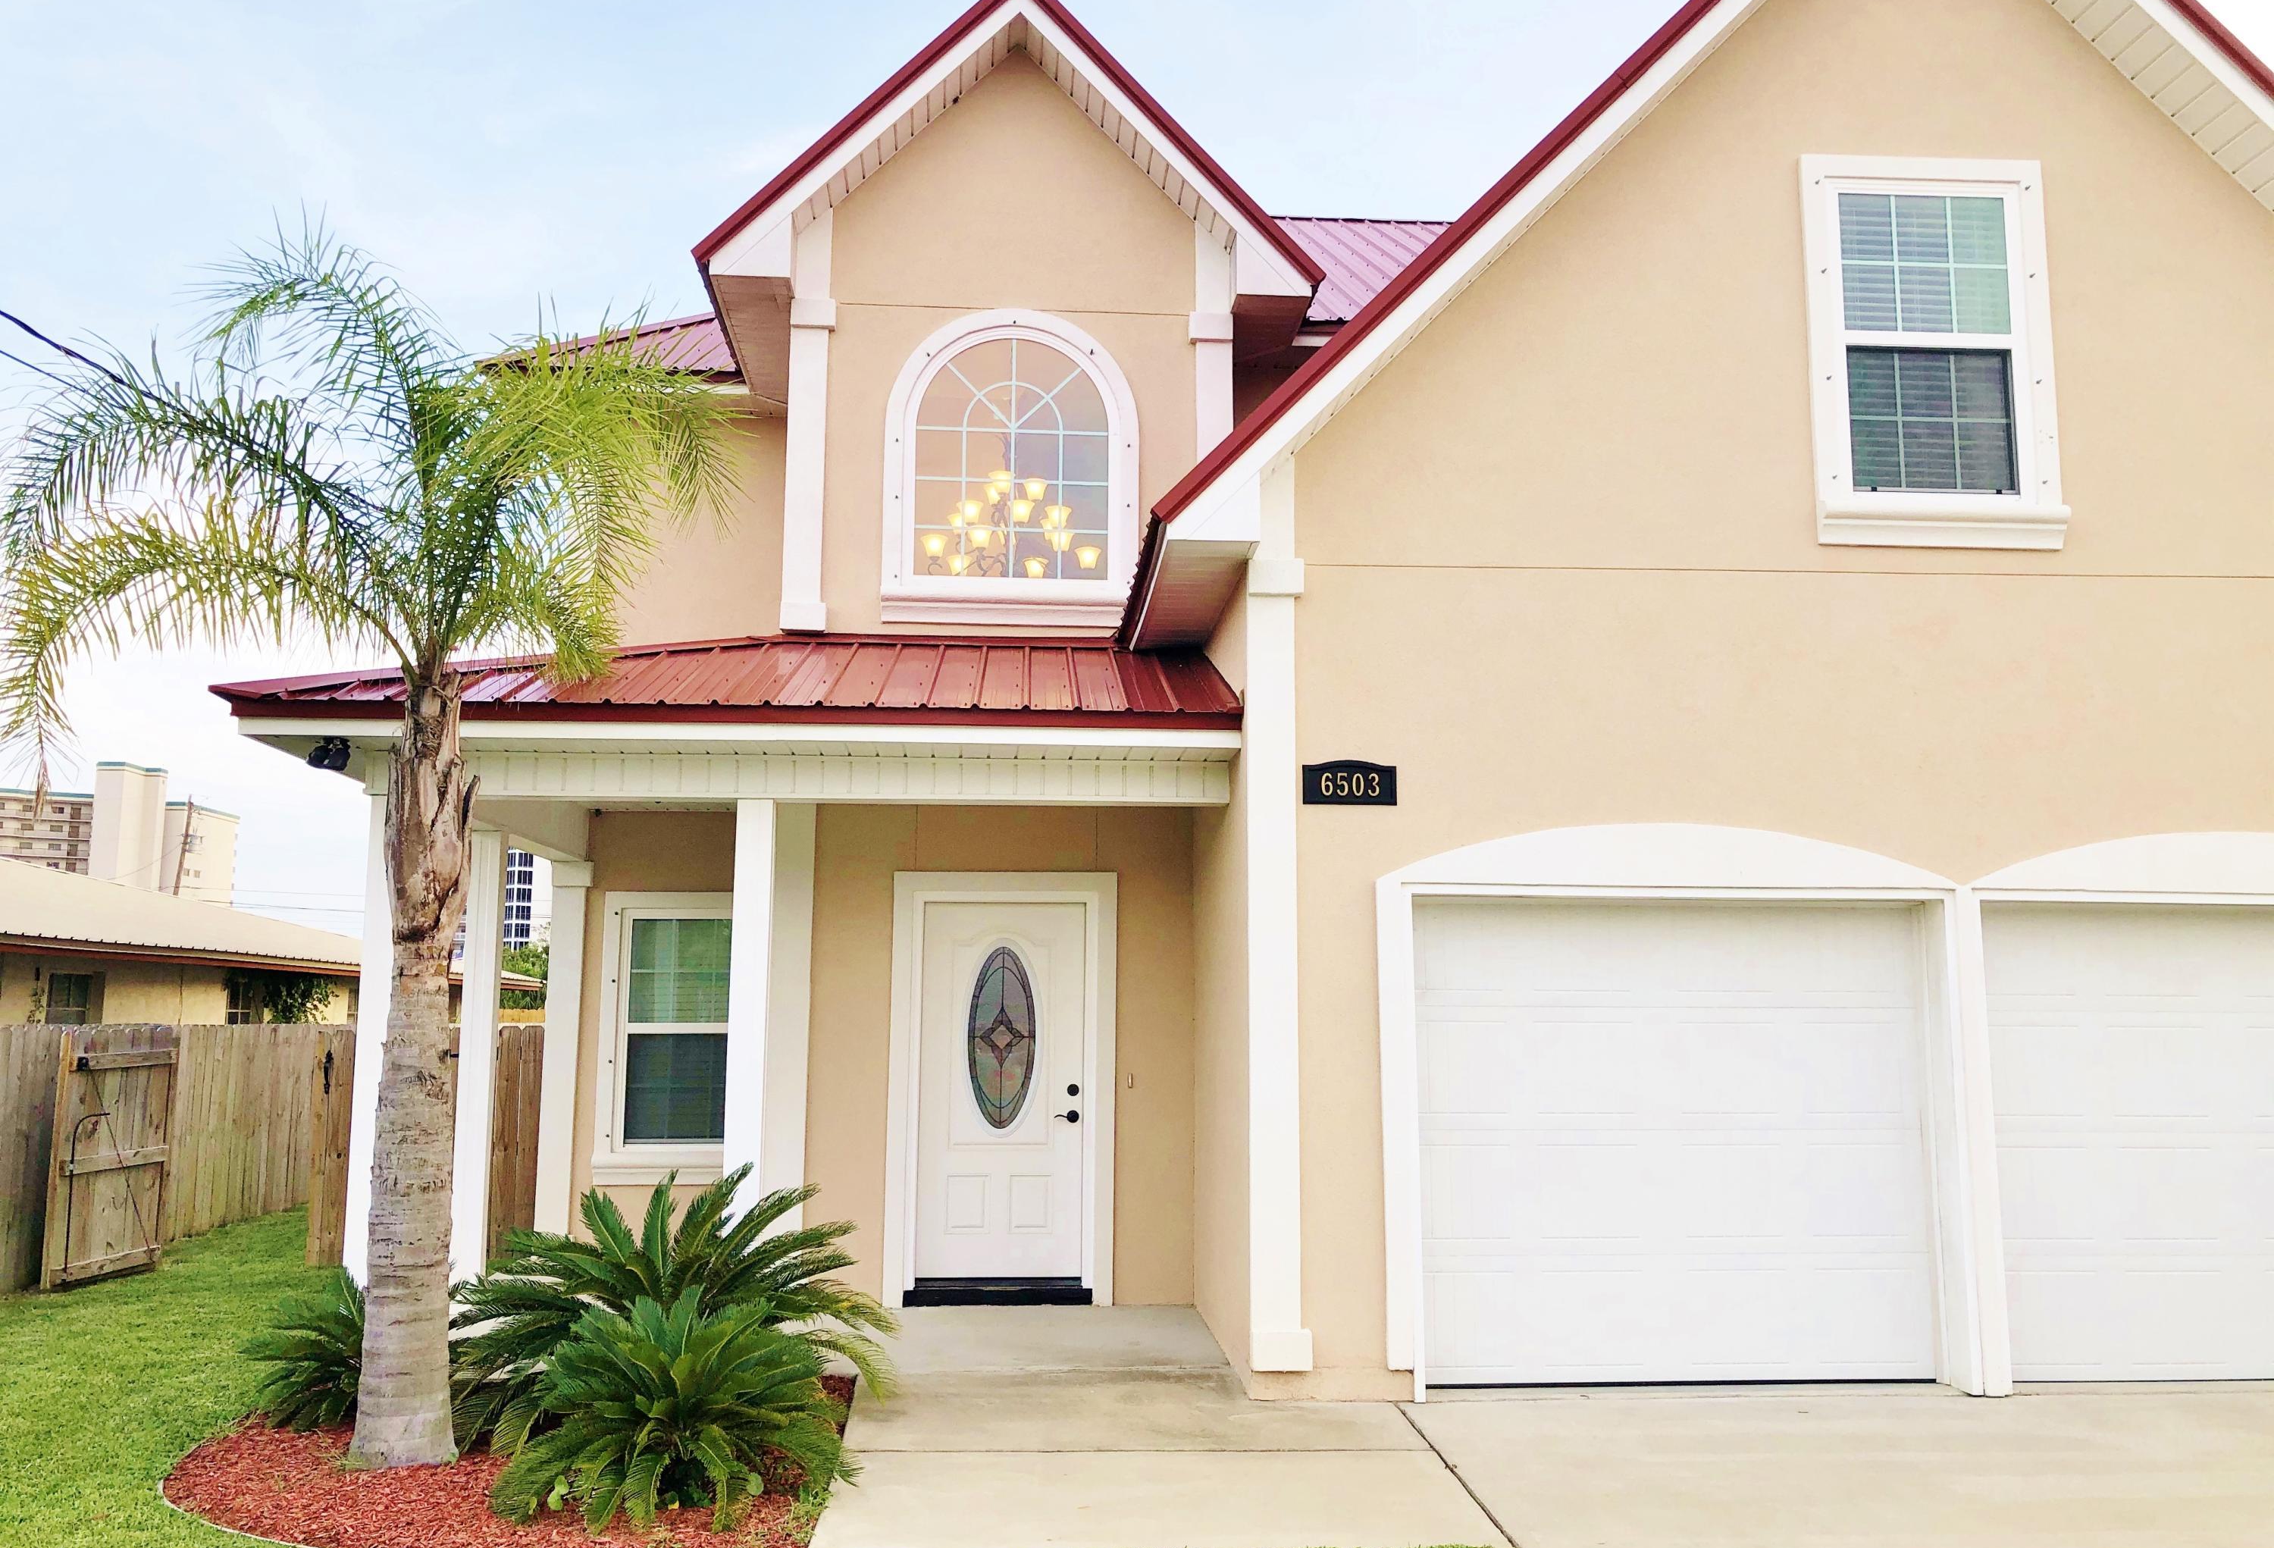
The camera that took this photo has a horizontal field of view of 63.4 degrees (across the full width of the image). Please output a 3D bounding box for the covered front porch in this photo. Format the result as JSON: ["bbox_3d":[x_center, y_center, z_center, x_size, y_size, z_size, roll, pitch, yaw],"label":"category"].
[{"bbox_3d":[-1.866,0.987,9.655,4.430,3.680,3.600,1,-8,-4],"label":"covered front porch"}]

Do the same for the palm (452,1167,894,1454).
[{"bbox_3d":[-1.750,2.006,7.018,1.690,1.020,1.650,1,-8,-4],"label":"palm"}]

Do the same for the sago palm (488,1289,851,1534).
[{"bbox_3d":[-1.550,2.071,6.137,1.220,0.670,1.200,1,-8,-4],"label":"sago palm"}]

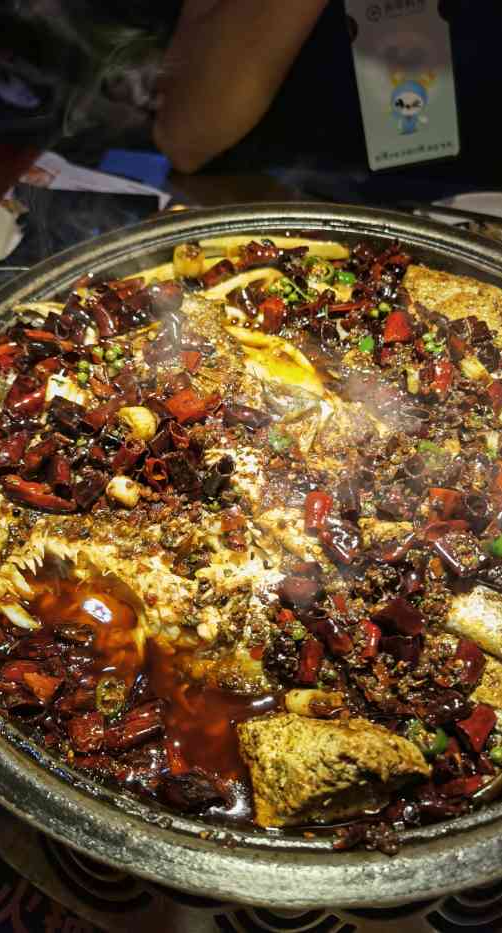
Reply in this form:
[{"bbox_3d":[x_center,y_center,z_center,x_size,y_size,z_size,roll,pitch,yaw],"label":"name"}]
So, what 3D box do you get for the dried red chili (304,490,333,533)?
[{"bbox_3d":[0.032,0.021,0.348,0.013,0.011,0.017,5,52,5],"label":"dried red chili"}]

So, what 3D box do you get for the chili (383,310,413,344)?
[{"bbox_3d":[0.088,-0.084,0.437,0.015,0.011,0.017,9,52,8],"label":"chili"}]

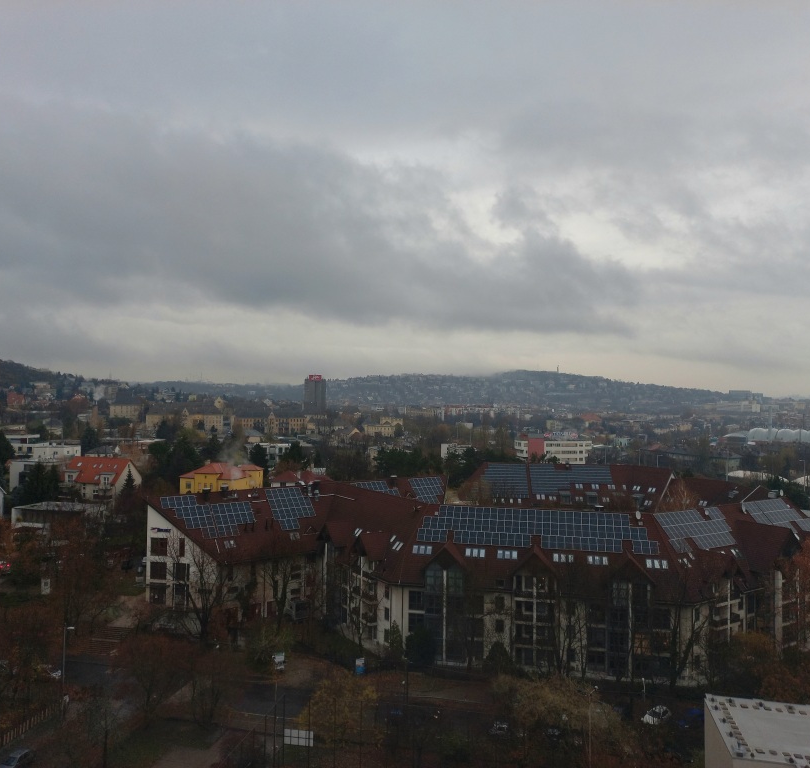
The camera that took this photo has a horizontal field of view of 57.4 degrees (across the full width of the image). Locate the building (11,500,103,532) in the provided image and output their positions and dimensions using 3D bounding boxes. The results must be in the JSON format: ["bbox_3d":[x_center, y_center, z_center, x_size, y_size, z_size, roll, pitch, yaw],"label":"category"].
[{"bbox_3d":[-57.000,23.527,121.634,12.300,6.500,7.600,0,-1,13],"label":"building"}]

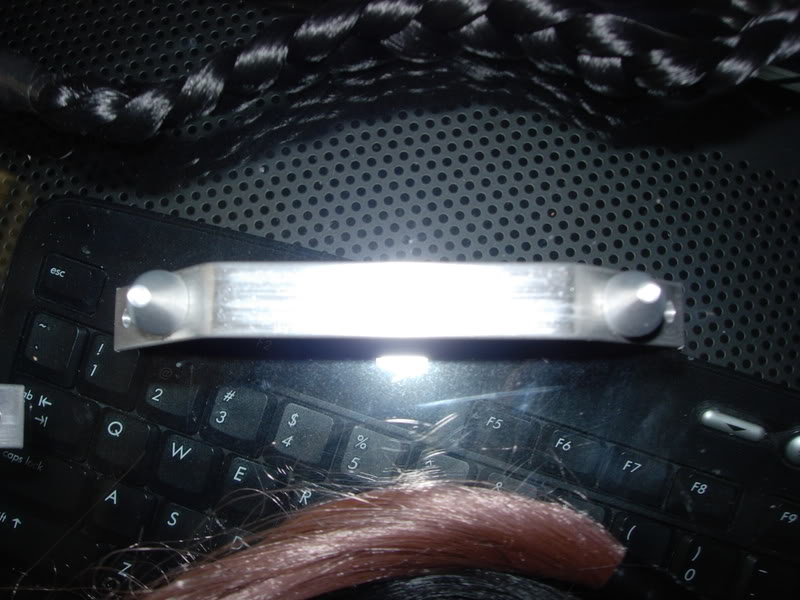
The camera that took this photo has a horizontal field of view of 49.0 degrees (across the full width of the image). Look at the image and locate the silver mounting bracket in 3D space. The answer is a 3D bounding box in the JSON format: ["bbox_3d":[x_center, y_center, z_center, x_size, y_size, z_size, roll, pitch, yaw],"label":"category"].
[{"bbox_3d":[0.000,0.003,0.219,0.154,0.038,0.018,0,81,0],"label":"silver mounting bracket"}]

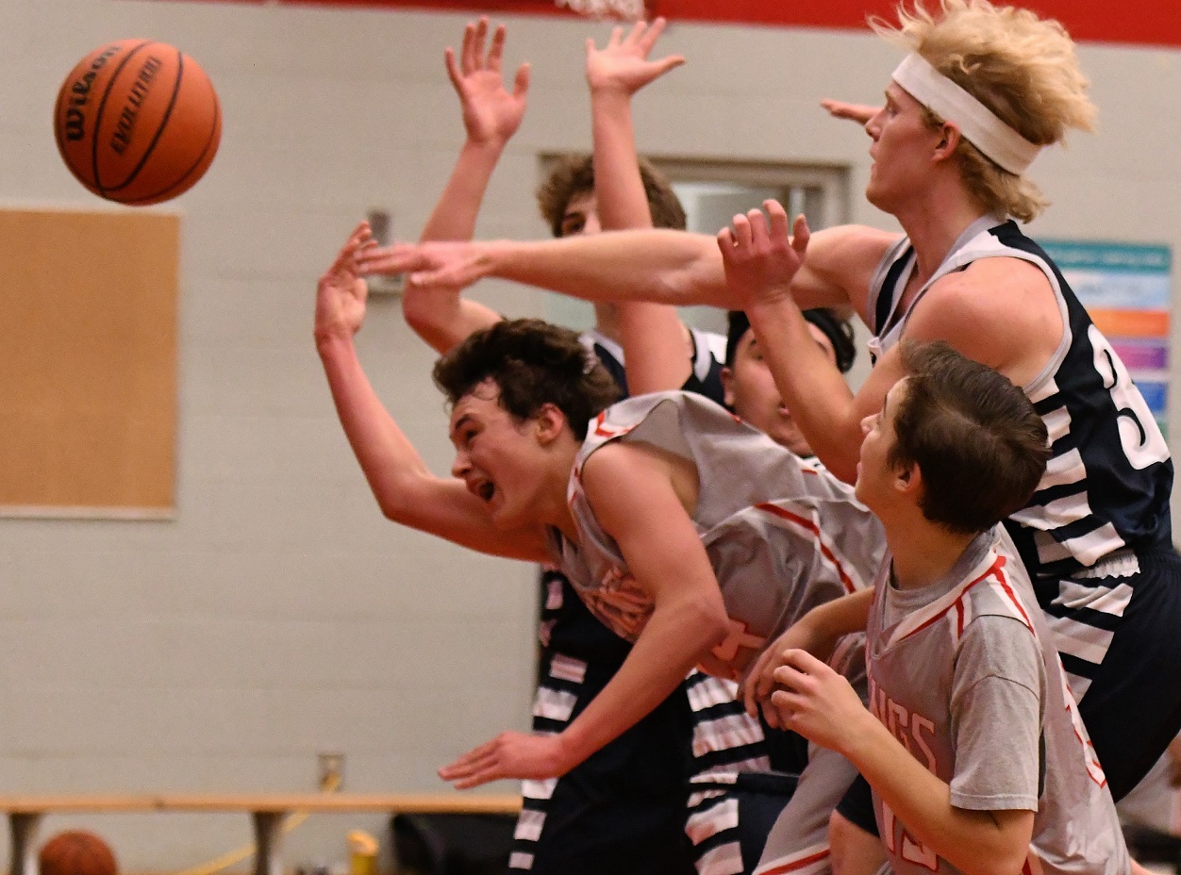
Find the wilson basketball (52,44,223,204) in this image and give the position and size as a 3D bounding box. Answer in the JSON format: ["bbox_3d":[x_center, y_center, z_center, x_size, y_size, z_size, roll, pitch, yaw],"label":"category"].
[{"bbox_3d":[-0.649,-0.453,5.500,0.240,0.240,0.240,1,0,0],"label":"wilson basketball"}]

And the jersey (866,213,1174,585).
[{"bbox_3d":[0.583,-0.045,5.250,0.340,0.560,0.430,-19,0,-9],"label":"jersey"}]

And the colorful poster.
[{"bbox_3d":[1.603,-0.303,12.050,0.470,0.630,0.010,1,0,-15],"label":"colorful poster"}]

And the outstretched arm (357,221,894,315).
[{"bbox_3d":[0.050,-0.239,5.380,0.770,0.130,0.130,1,0,0],"label":"outstretched arm"}]

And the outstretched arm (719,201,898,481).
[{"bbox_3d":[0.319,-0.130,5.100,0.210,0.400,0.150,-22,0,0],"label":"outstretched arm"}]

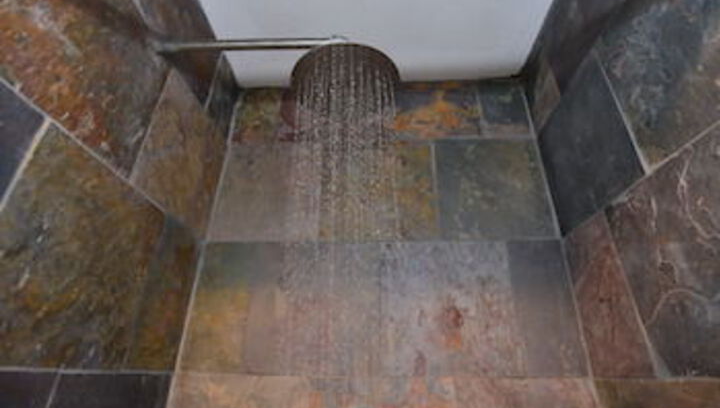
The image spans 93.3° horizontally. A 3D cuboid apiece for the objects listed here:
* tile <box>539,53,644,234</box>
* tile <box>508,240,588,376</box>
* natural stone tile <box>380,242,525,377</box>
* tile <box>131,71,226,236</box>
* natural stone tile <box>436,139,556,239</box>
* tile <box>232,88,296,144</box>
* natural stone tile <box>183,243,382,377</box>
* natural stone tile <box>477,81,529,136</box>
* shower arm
[{"bbox_3d":[0.506,-0.118,0.783,0.015,0.305,0.306,-1,-26,2],"label":"tile"},{"bbox_3d":[0.431,0.231,0.794,0.139,0.305,0.015,-1,-26,2],"label":"tile"},{"bbox_3d":[0.205,0.233,0.803,0.308,0.305,0.015,-1,-26,2],"label":"natural stone tile"},{"bbox_3d":[-0.418,-0.108,0.826,0.015,0.305,0.298,-1,-26,2],"label":"tile"},{"bbox_3d":[0.357,-0.044,0.934,0.293,0.305,0.015,-1,-26,2],"label":"natural stone tile"},{"bbox_3d":[-0.302,-0.284,1.084,0.196,0.238,0.015,-1,-26,2],"label":"tile"},{"bbox_3d":[-0.179,0.236,0.820,0.454,0.305,0.015,-1,-26,2],"label":"natural stone tile"},{"bbox_3d":[0.436,-0.291,1.053,0.140,0.238,0.015,-1,-26,2],"label":"natural stone tile"},{"bbox_3d":[-0.222,-0.329,0.690,0.393,0.021,0.021,-1,-26,2],"label":"shower arm"}]

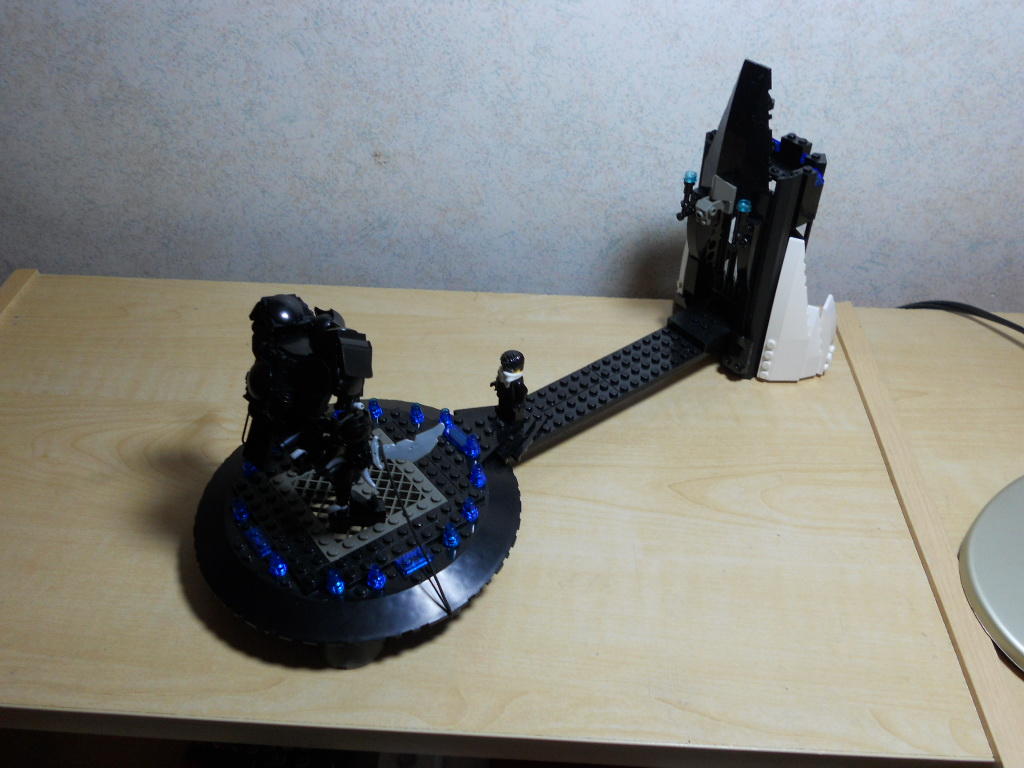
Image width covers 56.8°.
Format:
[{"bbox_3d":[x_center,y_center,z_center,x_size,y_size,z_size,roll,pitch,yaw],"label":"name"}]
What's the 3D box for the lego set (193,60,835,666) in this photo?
[{"bbox_3d":[0.014,-0.039,0.470,0.378,0.184,0.158,-26,48,-28],"label":"lego set"}]

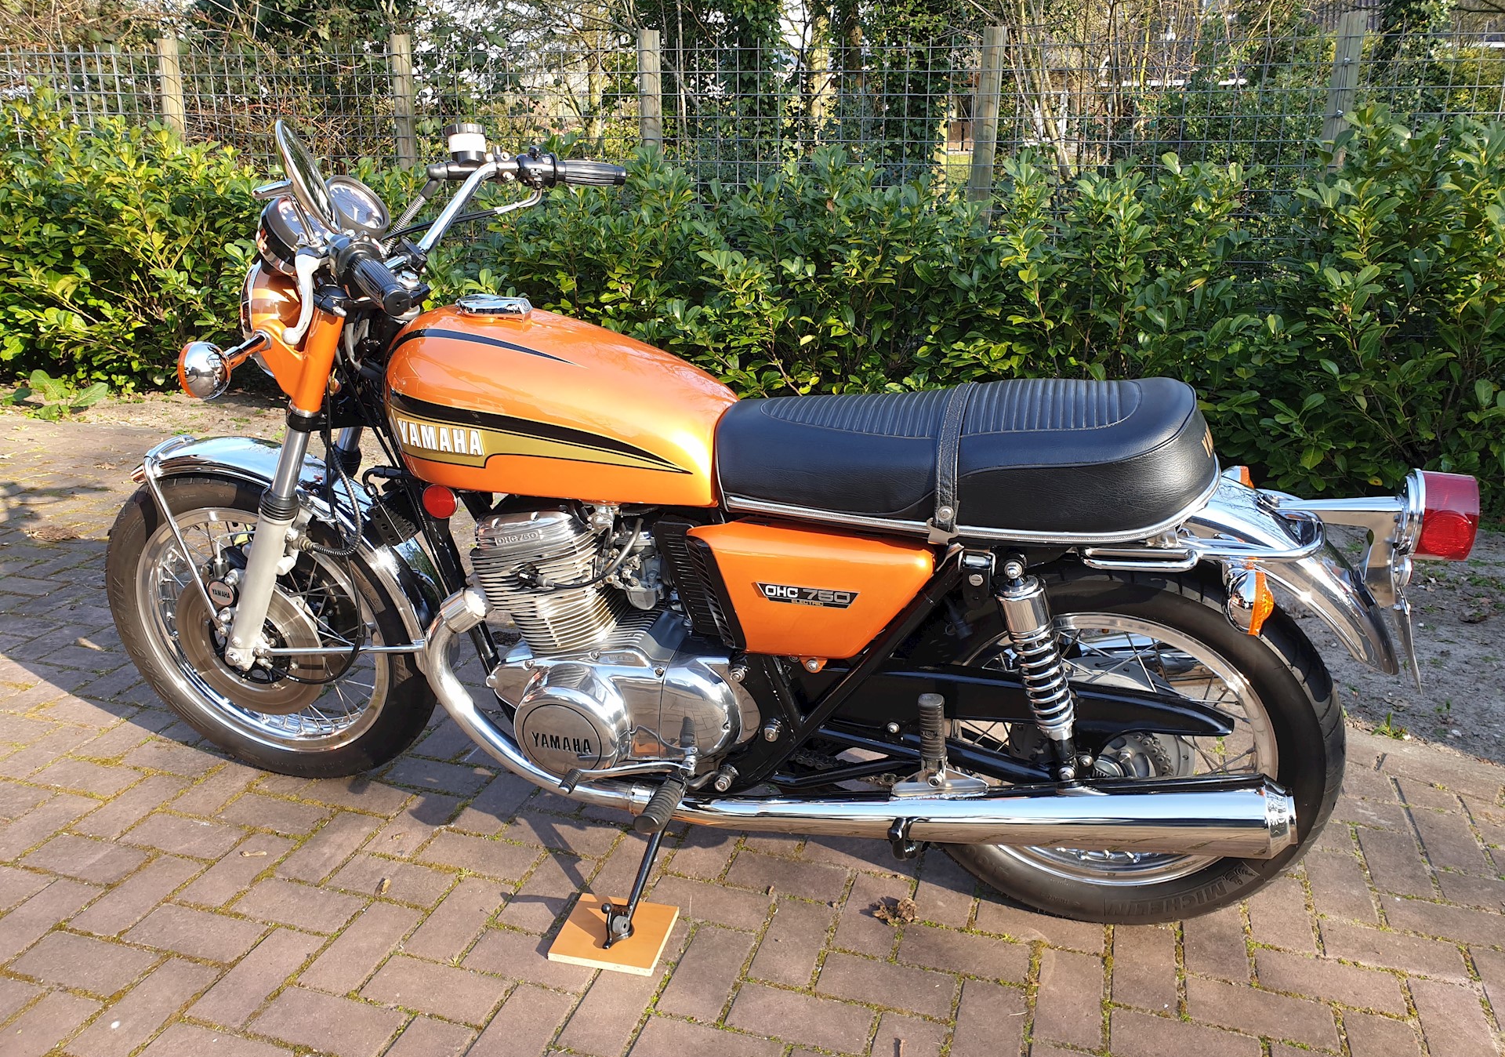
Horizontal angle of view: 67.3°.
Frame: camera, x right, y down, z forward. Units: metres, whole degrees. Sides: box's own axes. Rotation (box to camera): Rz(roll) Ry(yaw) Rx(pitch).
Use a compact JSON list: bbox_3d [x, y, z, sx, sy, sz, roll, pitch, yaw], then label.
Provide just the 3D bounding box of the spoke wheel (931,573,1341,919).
[{"bbox_3d":[0.522,0.325,1.701,0.653,0.653,0.115,6,25,16],"label":"spoke wheel"}]

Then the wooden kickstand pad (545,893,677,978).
[{"bbox_3d":[-0.213,0.632,1.765,0.163,0.014,0.144,4,20,13],"label":"wooden kickstand pad"}]

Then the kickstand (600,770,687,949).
[{"bbox_3d":[-0.175,0.502,1.742,0.130,0.245,0.186,5,20,17],"label":"kickstand"}]

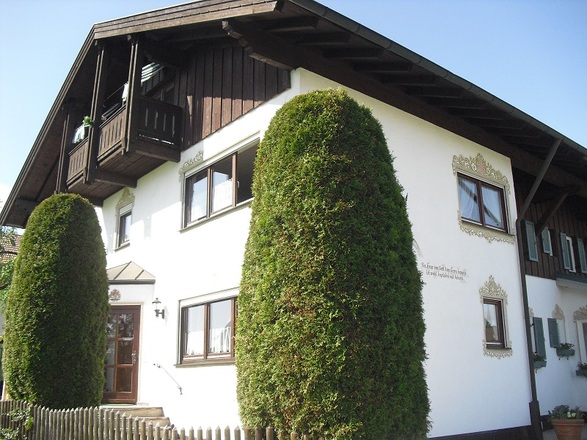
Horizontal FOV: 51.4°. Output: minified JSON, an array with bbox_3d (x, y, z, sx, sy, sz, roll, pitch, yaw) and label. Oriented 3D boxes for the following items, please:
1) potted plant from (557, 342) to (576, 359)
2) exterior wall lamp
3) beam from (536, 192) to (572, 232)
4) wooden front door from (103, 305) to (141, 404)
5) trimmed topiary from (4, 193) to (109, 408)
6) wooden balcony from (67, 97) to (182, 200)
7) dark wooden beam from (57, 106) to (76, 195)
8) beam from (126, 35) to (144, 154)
[{"bbox_3d":[7.157,3.417,16.068,0.580,0.400,0.200,13,-19,-38],"label":"potted plant"},{"bbox_3d":[-2.838,1.864,12.805,0.280,0.430,0.190,13,-19,-38],"label":"exterior wall lamp"},{"bbox_3d":[6.955,-0.238,16.371,0.130,0.140,1.330,13,-63,-38],"label":"beam"},{"bbox_3d":[-3.831,2.891,13.179,1.020,2.080,0.100,-1,-15,5],"label":"wooden front door"},{"bbox_3d":[-4.470,1.865,11.406,1.820,4.650,1.820,13,-19,-38],"label":"trimmed topiary"},{"bbox_3d":[-4.354,-1.502,14.901,1.240,1.310,4.430,13,-19,-38],"label":"wooden balcony"},{"bbox_3d":[-6.112,-1.797,16.407,0.180,2.650,0.180,13,-19,-38],"label":"dark wooden beam"},{"bbox_3d":[-3.407,-2.725,13.204,0.180,2.720,0.180,13,-19,-38],"label":"beam"}]

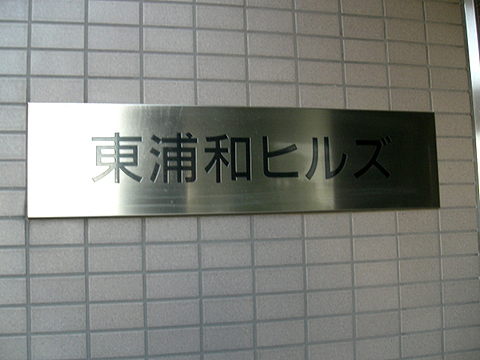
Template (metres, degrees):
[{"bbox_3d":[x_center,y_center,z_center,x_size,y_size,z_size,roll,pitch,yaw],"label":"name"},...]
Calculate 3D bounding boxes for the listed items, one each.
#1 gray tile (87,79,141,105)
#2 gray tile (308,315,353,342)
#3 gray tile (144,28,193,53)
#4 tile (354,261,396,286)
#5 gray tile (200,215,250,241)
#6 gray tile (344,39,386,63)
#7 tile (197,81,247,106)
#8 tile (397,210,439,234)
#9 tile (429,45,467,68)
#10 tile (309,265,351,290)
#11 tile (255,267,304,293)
[{"bbox_3d":[-0.228,-0.160,0.953,0.095,0.045,0.008,0,-5,-13],"label":"gray tile"},{"bbox_3d":[0.171,0.283,1.009,0.095,0.045,0.010,-1,-5,-14],"label":"gray tile"},{"bbox_3d":[-0.135,-0.259,0.982,0.095,0.045,0.010,-1,-5,-14],"label":"gray tile"},{"bbox_3d":[0.266,0.184,1.040,0.095,0.045,0.009,-1,-5,-13],"label":"tile"},{"bbox_3d":[-0.027,0.088,0.975,0.095,0.045,0.009,-1,-5,-13],"label":"gray tile"},{"bbox_3d":[0.252,-0.261,1.072,0.095,0.045,0.009,-1,-5,-13],"label":"gray tile"},{"bbox_3d":[-0.036,-0.163,0.999,0.095,0.045,0.009,-1,-5,-13],"label":"tile"},{"bbox_3d":[0.360,0.083,1.070,0.095,0.045,0.009,-1,-5,-13],"label":"tile"},{"bbox_3d":[0.439,-0.261,1.119,0.095,0.045,0.009,-1,-5,-13],"label":"tile"},{"bbox_3d":[0.169,0.185,1.017,0.095,0.045,0.010,-1,-5,-14],"label":"tile"},{"bbox_3d":[0.074,0.187,0.993,0.095,0.045,0.009,-1,-5,-13],"label":"tile"}]

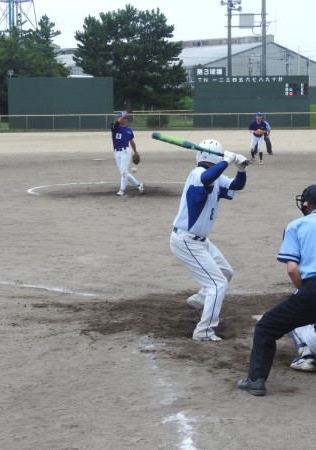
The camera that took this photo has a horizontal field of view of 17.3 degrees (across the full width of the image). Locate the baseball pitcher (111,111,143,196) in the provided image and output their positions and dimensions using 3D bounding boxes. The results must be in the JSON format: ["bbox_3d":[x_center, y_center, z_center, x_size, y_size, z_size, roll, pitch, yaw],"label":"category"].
[{"bbox_3d":[-0.669,-1.500,21.400,0.660,1.750,0.550,-1,6,-3],"label":"baseball pitcher"}]

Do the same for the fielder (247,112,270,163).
[{"bbox_3d":[3.208,-2.766,33.200,0.620,1.650,0.500,0,6,5],"label":"fielder"}]

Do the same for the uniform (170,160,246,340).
[{"bbox_3d":[0.401,0.138,8.250,0.600,1.330,0.850,1,6,16],"label":"uniform"}]

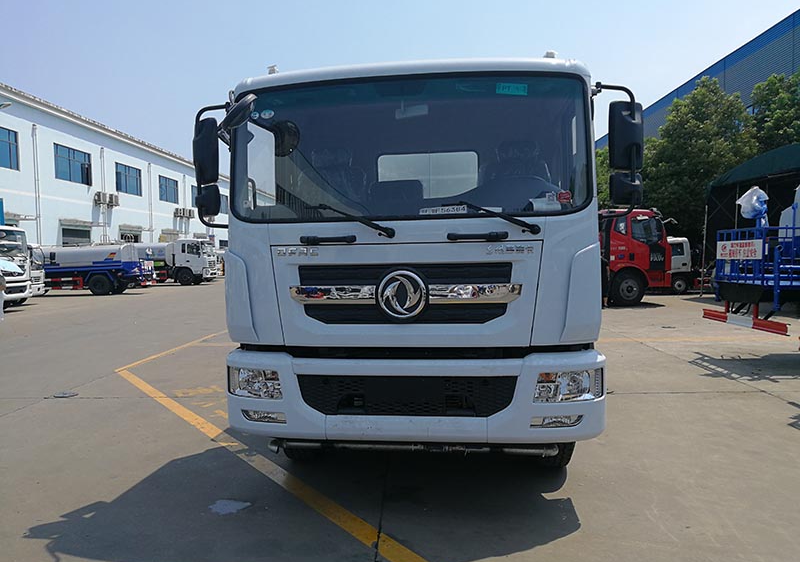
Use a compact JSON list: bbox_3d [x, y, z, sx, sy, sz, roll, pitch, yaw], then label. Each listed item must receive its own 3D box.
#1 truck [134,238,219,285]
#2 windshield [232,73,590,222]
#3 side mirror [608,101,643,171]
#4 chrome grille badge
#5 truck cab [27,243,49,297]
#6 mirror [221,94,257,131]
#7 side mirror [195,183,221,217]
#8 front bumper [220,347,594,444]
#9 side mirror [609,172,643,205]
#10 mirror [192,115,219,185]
[{"bbox_3d":[-15.119,-1.211,37.141,7.600,2.750,2.400,-1,3,2],"label":"truck"},{"bbox_3d":[0.049,-0.806,3.859,2.200,0.930,0.200,-1,-8,5],"label":"windshield"},{"bbox_3d":[1.384,-0.887,3.830,0.200,0.420,0.110,-1,3,-5],"label":"side mirror"},{"bbox_3d":[0.017,0.080,3.686,0.290,0.290,0.050,-1,3,5],"label":"chrome grille badge"},{"bbox_3d":[-15.258,-0.499,24.576,1.700,2.000,2.000,-1,3,7],"label":"truck cab"},{"bbox_3d":[-1.002,-1.045,3.870,0.220,0.240,0.100,3,-36,51],"label":"mirror"},{"bbox_3d":[-1.234,-0.516,4.000,0.180,0.210,0.100,1,3,27],"label":"side mirror"},{"bbox_3d":[0.069,0.682,3.883,2.320,0.575,0.420,-1,3,5],"label":"front bumper"},{"bbox_3d":[1.390,-0.568,3.830,0.190,0.200,0.110,-1,3,-5],"label":"side mirror"},{"bbox_3d":[-1.247,-0.830,4.000,0.180,0.430,0.100,1,3,27],"label":"mirror"}]

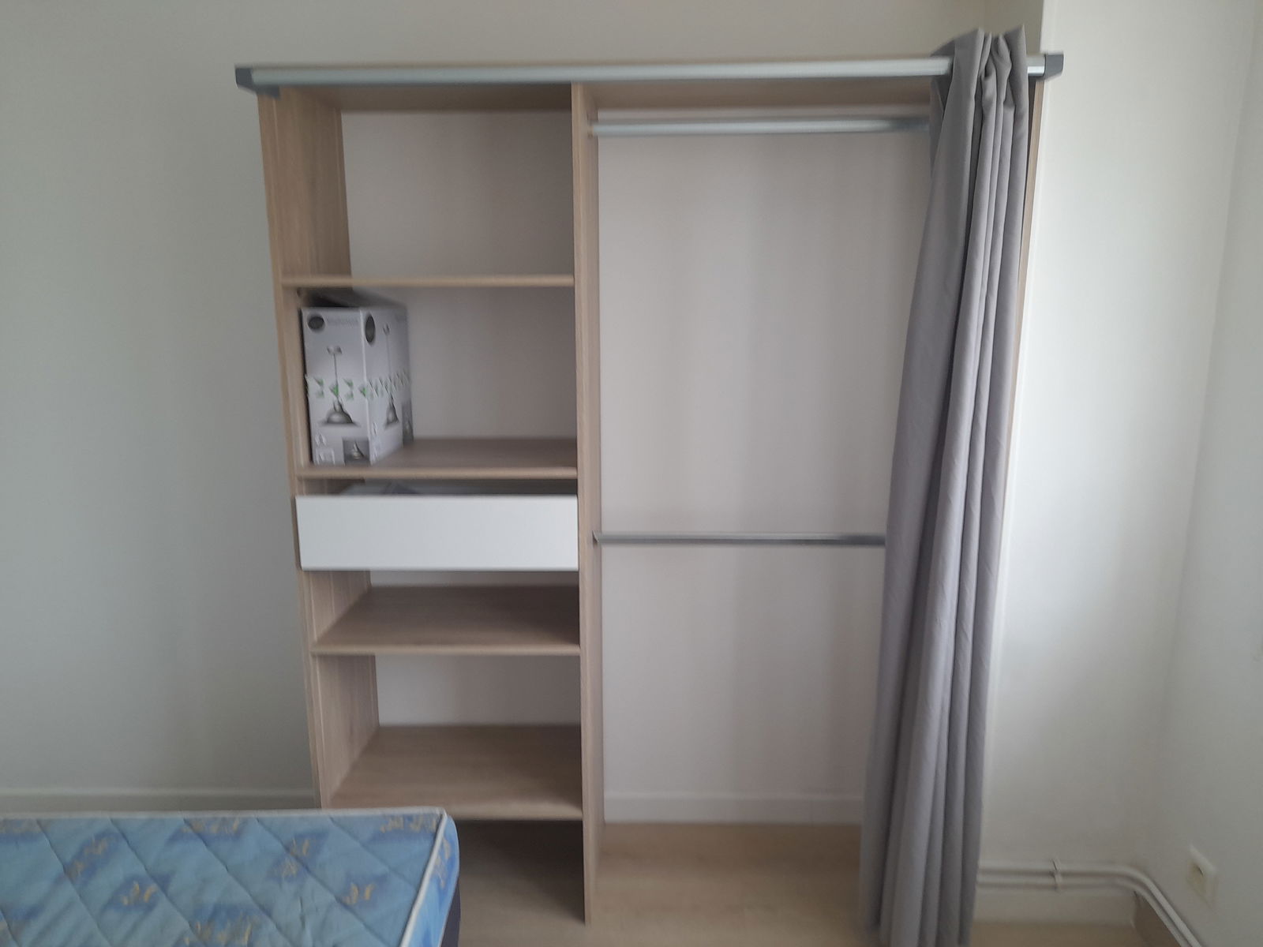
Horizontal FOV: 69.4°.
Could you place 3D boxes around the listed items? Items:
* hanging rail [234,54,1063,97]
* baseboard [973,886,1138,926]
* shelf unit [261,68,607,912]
[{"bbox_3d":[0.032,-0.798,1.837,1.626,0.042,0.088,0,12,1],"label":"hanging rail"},{"bbox_3d":[1.068,1.090,2.302,0.407,0.095,0.018,0,12,1],"label":"baseboard"},{"bbox_3d":[-0.430,0.104,2.317,0.689,2.025,0.449,0,12,1],"label":"shelf unit"}]

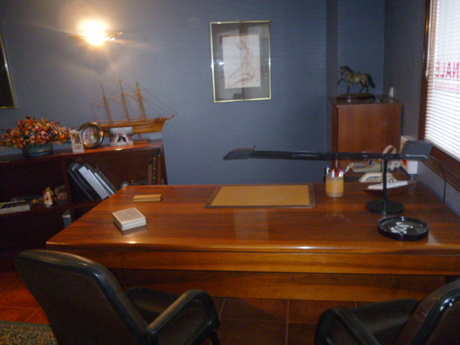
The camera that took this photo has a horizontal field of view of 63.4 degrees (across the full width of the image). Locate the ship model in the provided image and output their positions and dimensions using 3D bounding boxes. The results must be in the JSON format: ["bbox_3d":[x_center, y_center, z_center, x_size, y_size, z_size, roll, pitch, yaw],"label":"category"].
[{"bbox_3d":[-0.817,-0.543,3.236,0.712,0.546,0.130,-7,14,-15],"label":"ship model"}]

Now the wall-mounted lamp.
[{"bbox_3d":[-1.102,-1.140,3.073,0.411,0.170,0.200,-7,14,-14],"label":"wall-mounted lamp"}]

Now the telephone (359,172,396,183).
[{"bbox_3d":[0.930,0.018,2.393,0.225,0.065,0.170,-1,14,10],"label":"telephone"}]

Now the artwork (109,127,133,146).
[{"bbox_3d":[-0.934,-0.310,3.200,0.191,0.160,0.025,-6,2,-8],"label":"artwork"}]

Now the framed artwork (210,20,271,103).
[{"bbox_3d":[0.118,-1.045,3.516,0.578,0.722,0.030,-7,14,-14],"label":"framed artwork"}]

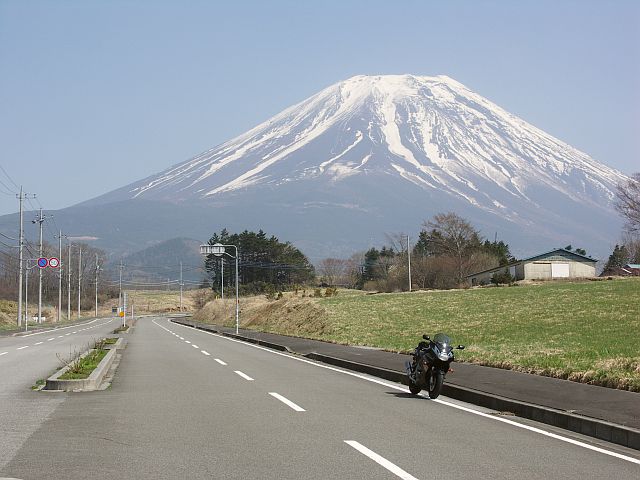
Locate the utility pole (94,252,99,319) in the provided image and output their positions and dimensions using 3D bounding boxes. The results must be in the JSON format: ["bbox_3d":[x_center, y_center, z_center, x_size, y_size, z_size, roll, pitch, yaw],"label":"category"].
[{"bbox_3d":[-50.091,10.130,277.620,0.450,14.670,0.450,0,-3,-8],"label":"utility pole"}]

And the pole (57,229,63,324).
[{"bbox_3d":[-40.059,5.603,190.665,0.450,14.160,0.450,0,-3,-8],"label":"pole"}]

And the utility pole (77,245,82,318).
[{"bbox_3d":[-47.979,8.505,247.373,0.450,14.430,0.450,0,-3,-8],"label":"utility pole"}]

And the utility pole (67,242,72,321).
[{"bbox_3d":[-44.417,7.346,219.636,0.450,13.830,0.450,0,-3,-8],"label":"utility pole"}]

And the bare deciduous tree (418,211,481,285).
[{"bbox_3d":[21.106,1.365,200.334,10.200,11.660,9.400,0,-3,-8],"label":"bare deciduous tree"}]

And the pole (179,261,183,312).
[{"bbox_3d":[-36.938,12.304,327.994,0.450,13.760,0.450,0,-3,-8],"label":"pole"}]

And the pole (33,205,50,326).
[{"bbox_3d":[-34.285,3.243,152.491,2.100,14.290,0.600,0,-3,-8],"label":"pole"}]

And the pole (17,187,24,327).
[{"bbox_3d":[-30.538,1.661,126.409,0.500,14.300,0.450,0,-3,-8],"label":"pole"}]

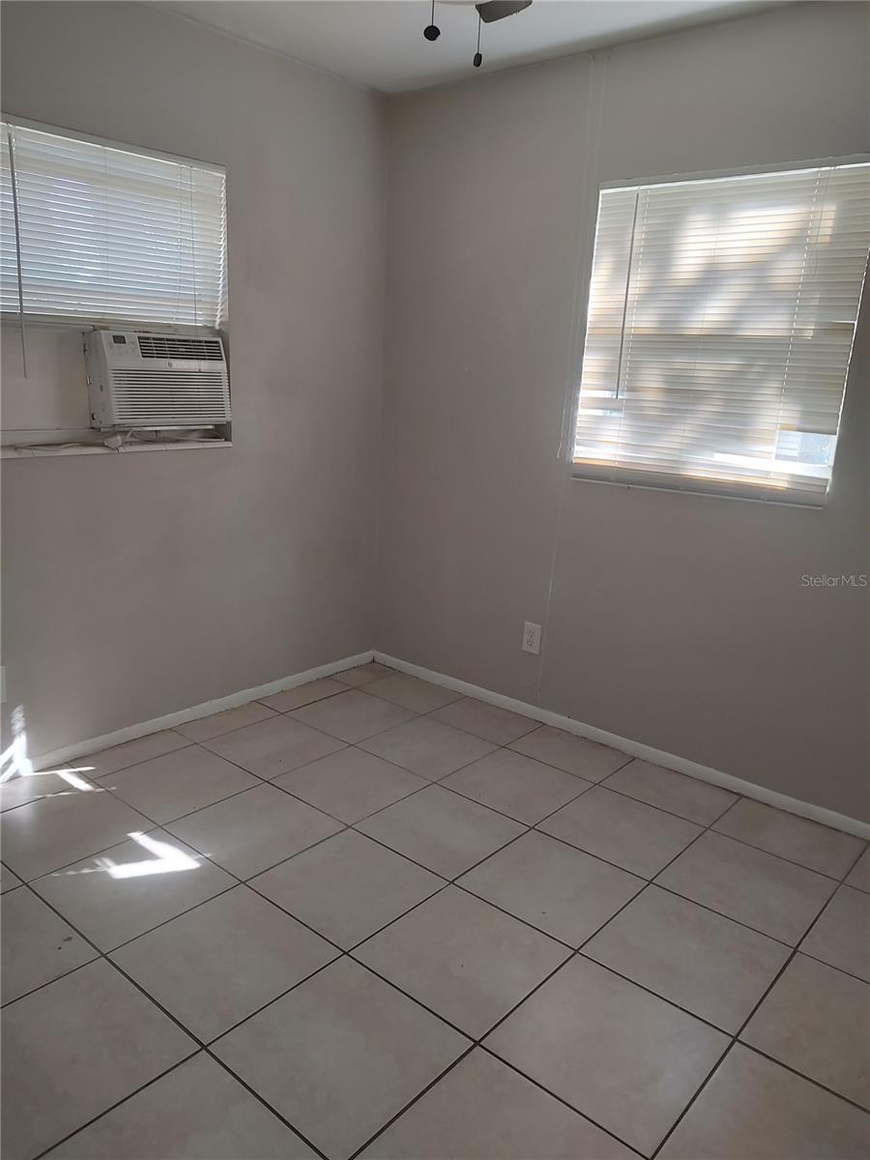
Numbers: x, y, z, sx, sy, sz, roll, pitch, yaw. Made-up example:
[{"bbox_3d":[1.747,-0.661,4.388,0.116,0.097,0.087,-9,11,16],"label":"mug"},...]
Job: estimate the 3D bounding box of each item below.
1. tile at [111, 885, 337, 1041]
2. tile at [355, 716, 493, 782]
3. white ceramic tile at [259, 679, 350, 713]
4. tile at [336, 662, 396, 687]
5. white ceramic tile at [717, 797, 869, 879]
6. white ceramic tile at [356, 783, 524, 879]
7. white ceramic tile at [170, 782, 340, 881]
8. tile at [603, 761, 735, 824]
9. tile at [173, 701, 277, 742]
[{"bbox_3d":[-0.507,0.912,1.950,0.402,0.010,0.402,14,17,38],"label":"tile"},{"bbox_3d":[-0.025,0.638,3.057,0.396,0.010,0.396,14,17,38],"label":"tile"},{"bbox_3d":[-0.566,0.500,3.498,0.211,0.010,0.396,14,17,38],"label":"white ceramic tile"},{"bbox_3d":[-0.346,0.454,3.854,0.190,0.010,0.310,14,17,38],"label":"tile"},{"bbox_3d":[1.150,0.838,2.627,0.398,0.010,0.305,14,17,38],"label":"white ceramic tile"},{"bbox_3d":[0.021,0.774,2.507,0.396,0.010,0.396,14,17,38],"label":"white ceramic tile"},{"bbox_3d":[-0.555,0.774,2.511,0.402,0.010,0.402,14,17,38],"label":"white ceramic tile"},{"bbox_3d":[0.833,0.760,2.890,0.402,0.010,0.306,14,17,38],"label":"tile"},{"bbox_3d":[-0.829,0.579,3.257,0.179,0.010,0.402,14,17,38],"label":"tile"}]

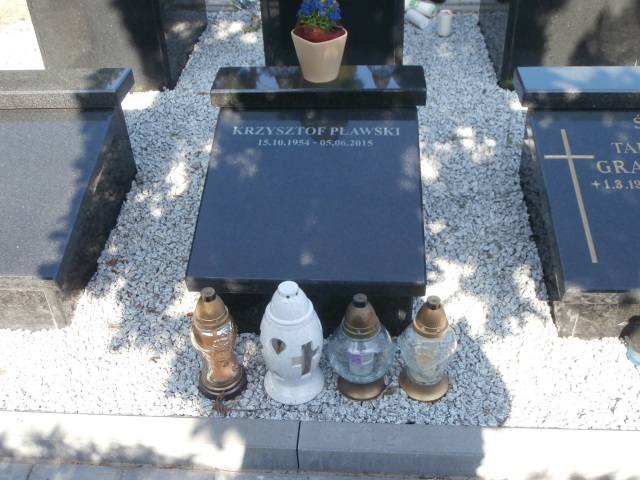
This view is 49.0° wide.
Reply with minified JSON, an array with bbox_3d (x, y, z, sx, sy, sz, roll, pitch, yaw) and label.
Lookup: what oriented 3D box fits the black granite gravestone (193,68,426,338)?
[{"bbox_3d":[-0.014,-0.149,2.043,0.646,0.380,0.790,1,40,4],"label":"black granite gravestone"}]

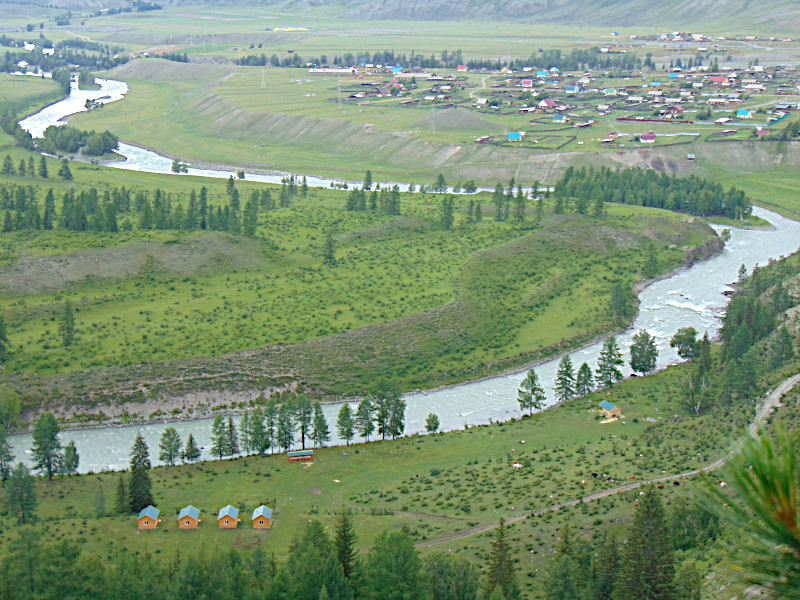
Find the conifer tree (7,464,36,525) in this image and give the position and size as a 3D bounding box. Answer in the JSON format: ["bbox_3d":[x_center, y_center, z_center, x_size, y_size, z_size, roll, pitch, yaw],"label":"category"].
[{"bbox_3d":[-95.720,48.980,350.680,7.360,16.510,7.360,0,14,0],"label":"conifer tree"}]

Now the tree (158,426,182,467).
[{"bbox_3d":[-78.070,49.900,470.480,7.970,14.040,7.730,-2,15,-10],"label":"tree"}]

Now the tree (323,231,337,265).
[{"bbox_3d":[-34.830,-24.970,682.900,7.390,17.880,7.170,-1,14,-3],"label":"tree"}]

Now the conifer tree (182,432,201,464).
[{"bbox_3d":[-70.750,50.680,473.110,5.630,11.220,5.460,-2,15,-9],"label":"conifer tree"}]

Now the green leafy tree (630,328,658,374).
[{"bbox_3d":[100.870,21.590,569.000,11.700,20.100,11.340,3,15,10],"label":"green leafy tree"}]

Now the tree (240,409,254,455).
[{"bbox_3d":[-53.060,46.110,480.360,4.850,16.500,4.700,-2,14,-6],"label":"tree"}]

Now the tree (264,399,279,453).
[{"bbox_3d":[-44.840,43.870,481.310,4.860,20.360,4.710,-1,14,-5],"label":"tree"}]

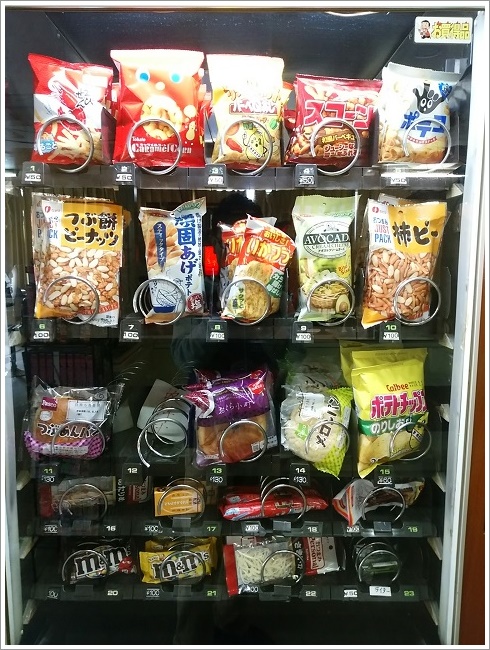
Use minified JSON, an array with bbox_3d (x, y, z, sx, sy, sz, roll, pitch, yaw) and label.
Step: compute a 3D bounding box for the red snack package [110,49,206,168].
[{"bbox_3d":[-0.137,-0.345,0.786,0.148,0.179,0.060,-1,7,-6],"label":"red snack package"}]

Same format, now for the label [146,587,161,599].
[{"bbox_3d":[-0.148,0.431,0.789,0.021,0.015,0.003,0,8,-1],"label":"label"}]

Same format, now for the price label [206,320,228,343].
[{"bbox_3d":[-0.045,0.011,0.799,0.035,0.035,0.006,0,7,0],"label":"price label"}]

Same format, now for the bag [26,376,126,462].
[{"bbox_3d":[-0.299,0.163,0.857,0.170,0.141,0.065,-1,-1,-6],"label":"bag"}]

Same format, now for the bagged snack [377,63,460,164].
[{"bbox_3d":[0.282,-0.339,0.792,0.154,0.144,0.055,-2,8,-18],"label":"bagged snack"}]

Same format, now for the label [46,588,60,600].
[{"bbox_3d":[-0.308,0.433,0.786,0.021,0.015,0.003,0,8,-1],"label":"label"}]

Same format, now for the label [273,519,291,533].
[{"bbox_3d":[0.065,0.355,0.860,0.033,0.019,0.005,0,7,0],"label":"label"}]

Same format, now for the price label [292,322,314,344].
[{"bbox_3d":[0.087,0.013,0.727,0.030,0.032,0.004,0,8,-1],"label":"price label"}]

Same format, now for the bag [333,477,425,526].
[{"bbox_3d":[0.223,0.295,0.817,0.145,0.062,0.050,-1,9,-13],"label":"bag"}]

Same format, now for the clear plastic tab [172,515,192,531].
[{"bbox_3d":[-0.118,0.376,0.921,0.034,0.027,0.004,0,-13,0],"label":"clear plastic tab"}]

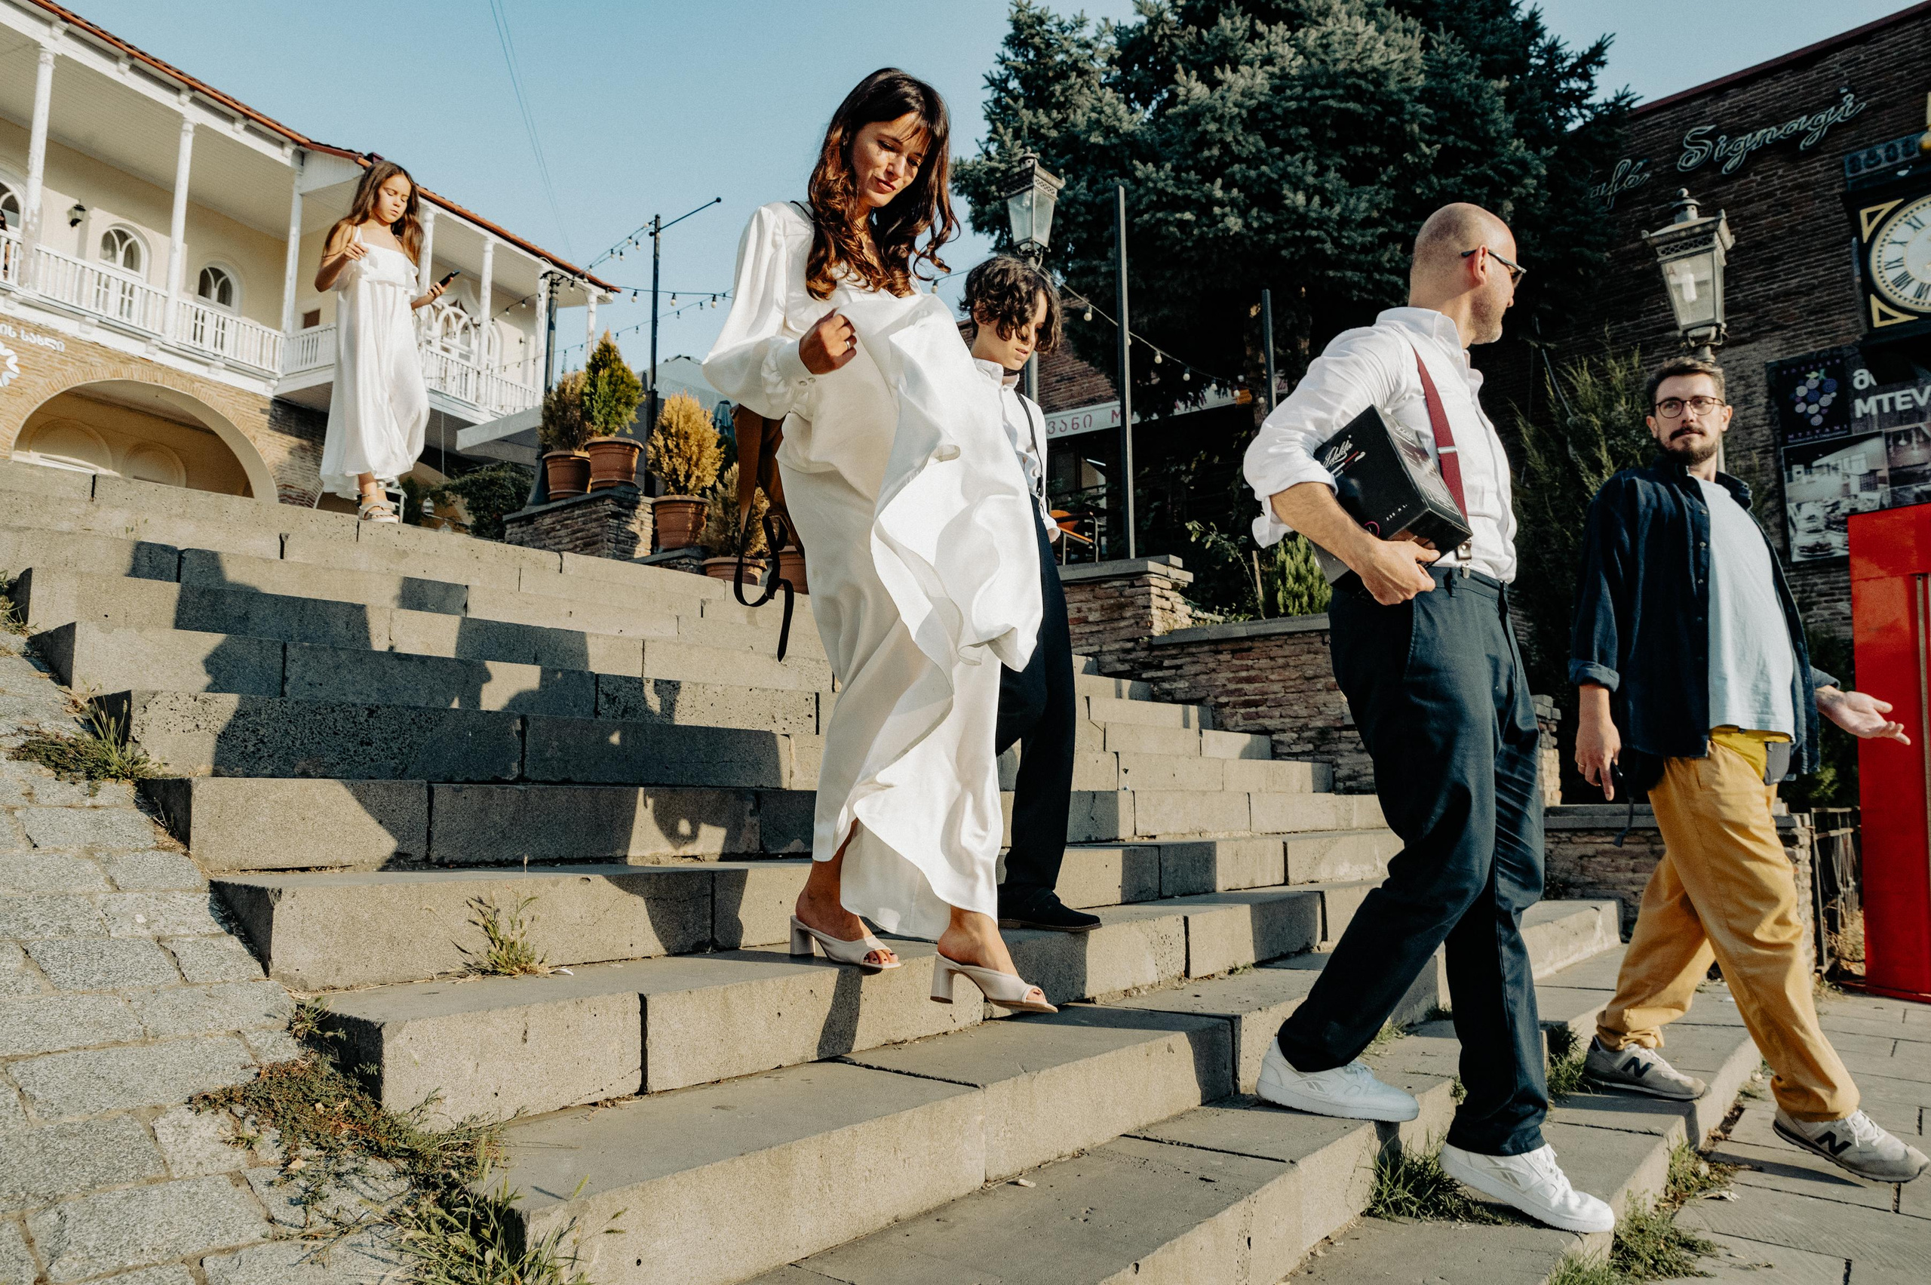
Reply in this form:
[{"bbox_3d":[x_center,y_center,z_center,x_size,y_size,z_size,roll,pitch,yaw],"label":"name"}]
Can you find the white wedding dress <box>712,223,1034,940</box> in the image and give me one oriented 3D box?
[{"bbox_3d":[-0.118,-0.165,2.156,0.456,1.246,0.517,7,-11,-44],"label":"white wedding dress"}]

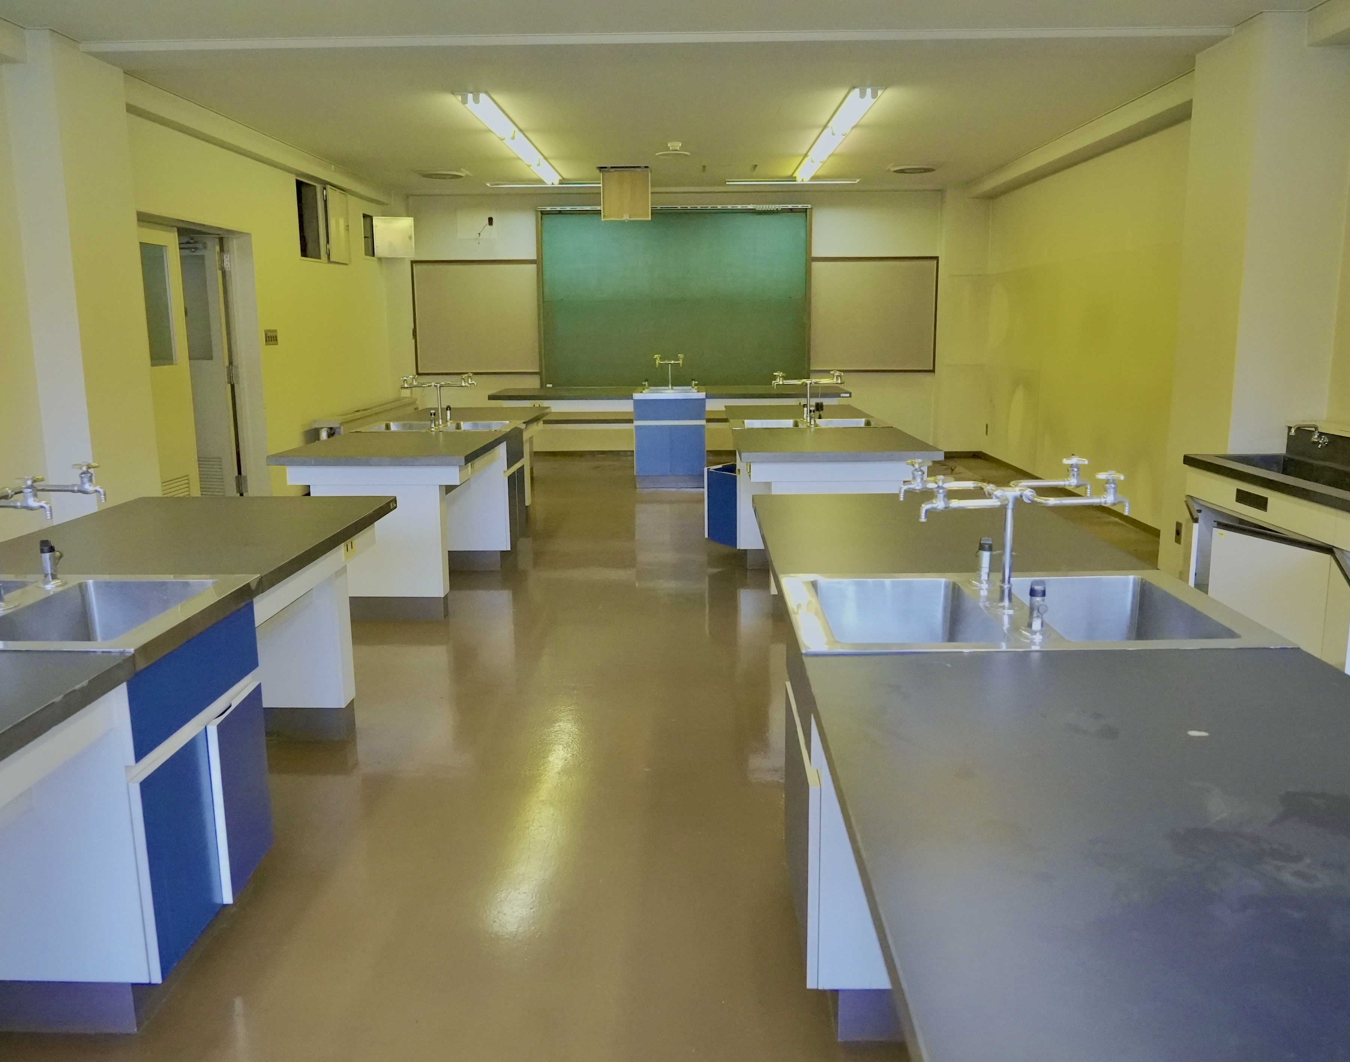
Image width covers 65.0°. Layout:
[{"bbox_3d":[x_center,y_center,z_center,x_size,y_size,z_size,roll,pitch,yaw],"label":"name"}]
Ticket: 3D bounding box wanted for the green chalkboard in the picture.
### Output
[{"bbox_3d":[0.003,-2.347,10.835,2.743,1.841,0.099,0,11,1],"label":"green chalkboard"}]

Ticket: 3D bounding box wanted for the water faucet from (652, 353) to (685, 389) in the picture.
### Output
[{"bbox_3d":[-0.056,-1.372,9.175,0.268,0.317,0.129,0,11,1],"label":"water faucet"}]

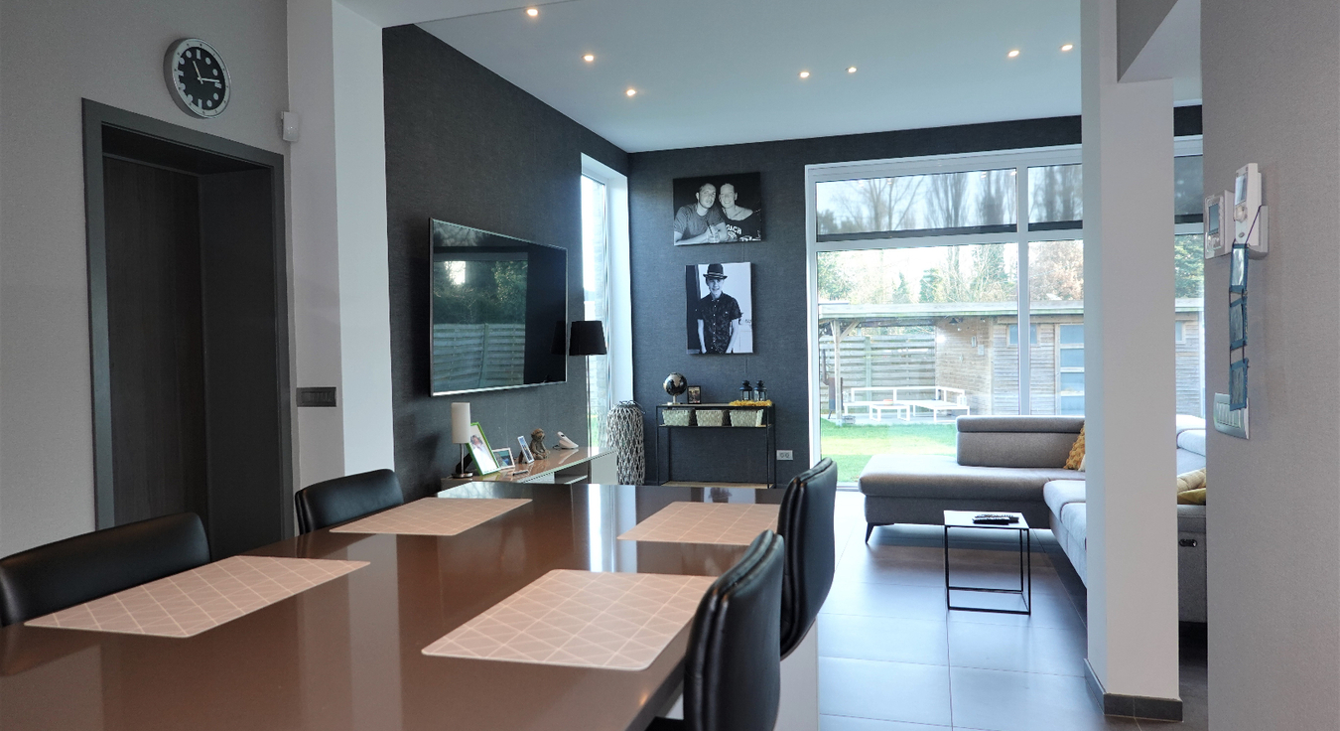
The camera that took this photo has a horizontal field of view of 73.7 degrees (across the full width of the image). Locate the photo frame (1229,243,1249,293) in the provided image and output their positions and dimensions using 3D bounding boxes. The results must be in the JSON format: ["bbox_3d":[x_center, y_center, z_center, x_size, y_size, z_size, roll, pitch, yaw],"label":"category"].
[{"bbox_3d":[1.161,-0.199,1.823,0.012,0.098,0.101,-1,1,16],"label":"photo frame"}]

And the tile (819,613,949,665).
[{"bbox_3d":[0.943,1.229,4.019,0.600,0.010,0.600,-1,1,16],"label":"tile"}]

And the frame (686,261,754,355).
[{"bbox_3d":[0.442,-0.506,8.011,0.602,0.798,0.030,-1,1,16],"label":"frame"}]

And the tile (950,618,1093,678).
[{"bbox_3d":[1.505,1.210,3.811,0.600,0.010,0.595,-1,1,16],"label":"tile"}]

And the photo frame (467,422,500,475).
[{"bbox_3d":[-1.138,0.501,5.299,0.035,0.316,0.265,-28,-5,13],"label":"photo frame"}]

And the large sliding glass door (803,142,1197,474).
[{"bbox_3d":[2.970,-0.356,7.656,3.520,2.940,0.120,-1,1,16],"label":"large sliding glass door"}]

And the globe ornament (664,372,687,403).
[{"bbox_3d":[0.050,0.214,8.231,0.222,0.290,0.220,-1,1,0],"label":"globe ornament"}]

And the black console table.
[{"bbox_3d":[0.412,0.741,7.873,1.000,0.790,0.350,-1,1,16],"label":"black console table"}]

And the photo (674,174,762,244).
[{"bbox_3d":[0.427,-1.390,7.991,0.801,0.602,0.030,-1,1,16],"label":"photo"}]

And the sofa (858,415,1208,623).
[{"bbox_3d":[2.178,0.772,5.131,2.190,0.780,2.870,-1,1,16],"label":"sofa"}]

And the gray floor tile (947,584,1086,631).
[{"bbox_3d":[1.689,1.207,4.429,0.600,0.010,0.600,-1,1,16],"label":"gray floor tile"}]

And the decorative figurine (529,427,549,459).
[{"bbox_3d":[-0.892,0.522,6.114,0.125,0.212,0.150,0,1,42],"label":"decorative figurine"}]

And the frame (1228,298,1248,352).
[{"bbox_3d":[1.135,-0.083,1.786,0.015,0.105,0.078,-1,1,14],"label":"frame"}]

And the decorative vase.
[{"bbox_3d":[-0.349,0.724,7.216,0.318,0.883,0.318,-1,1,0],"label":"decorative vase"}]

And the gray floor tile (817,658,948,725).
[{"bbox_3d":[0.773,1.244,3.444,0.600,0.010,0.600,-1,1,16],"label":"gray floor tile"}]

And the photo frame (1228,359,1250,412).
[{"bbox_3d":[1.169,0.042,1.836,0.012,0.100,0.107,-1,1,16],"label":"photo frame"}]

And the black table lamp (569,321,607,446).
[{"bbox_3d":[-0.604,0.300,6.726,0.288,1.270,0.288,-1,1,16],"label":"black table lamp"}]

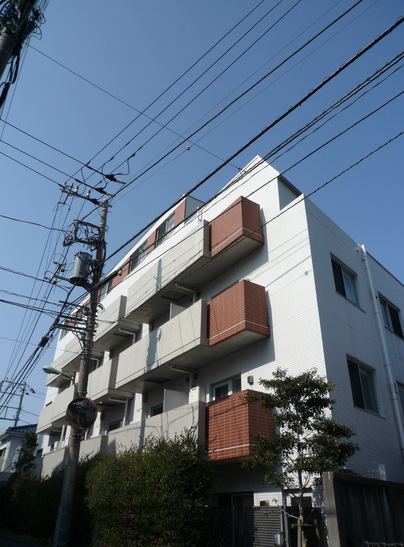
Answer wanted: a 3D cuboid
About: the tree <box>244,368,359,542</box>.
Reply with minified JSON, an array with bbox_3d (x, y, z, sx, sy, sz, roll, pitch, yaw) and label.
[{"bbox_3d":[1.549,3.237,6.189,1.850,3.700,1.850,19,-35,-28],"label":"tree"}]

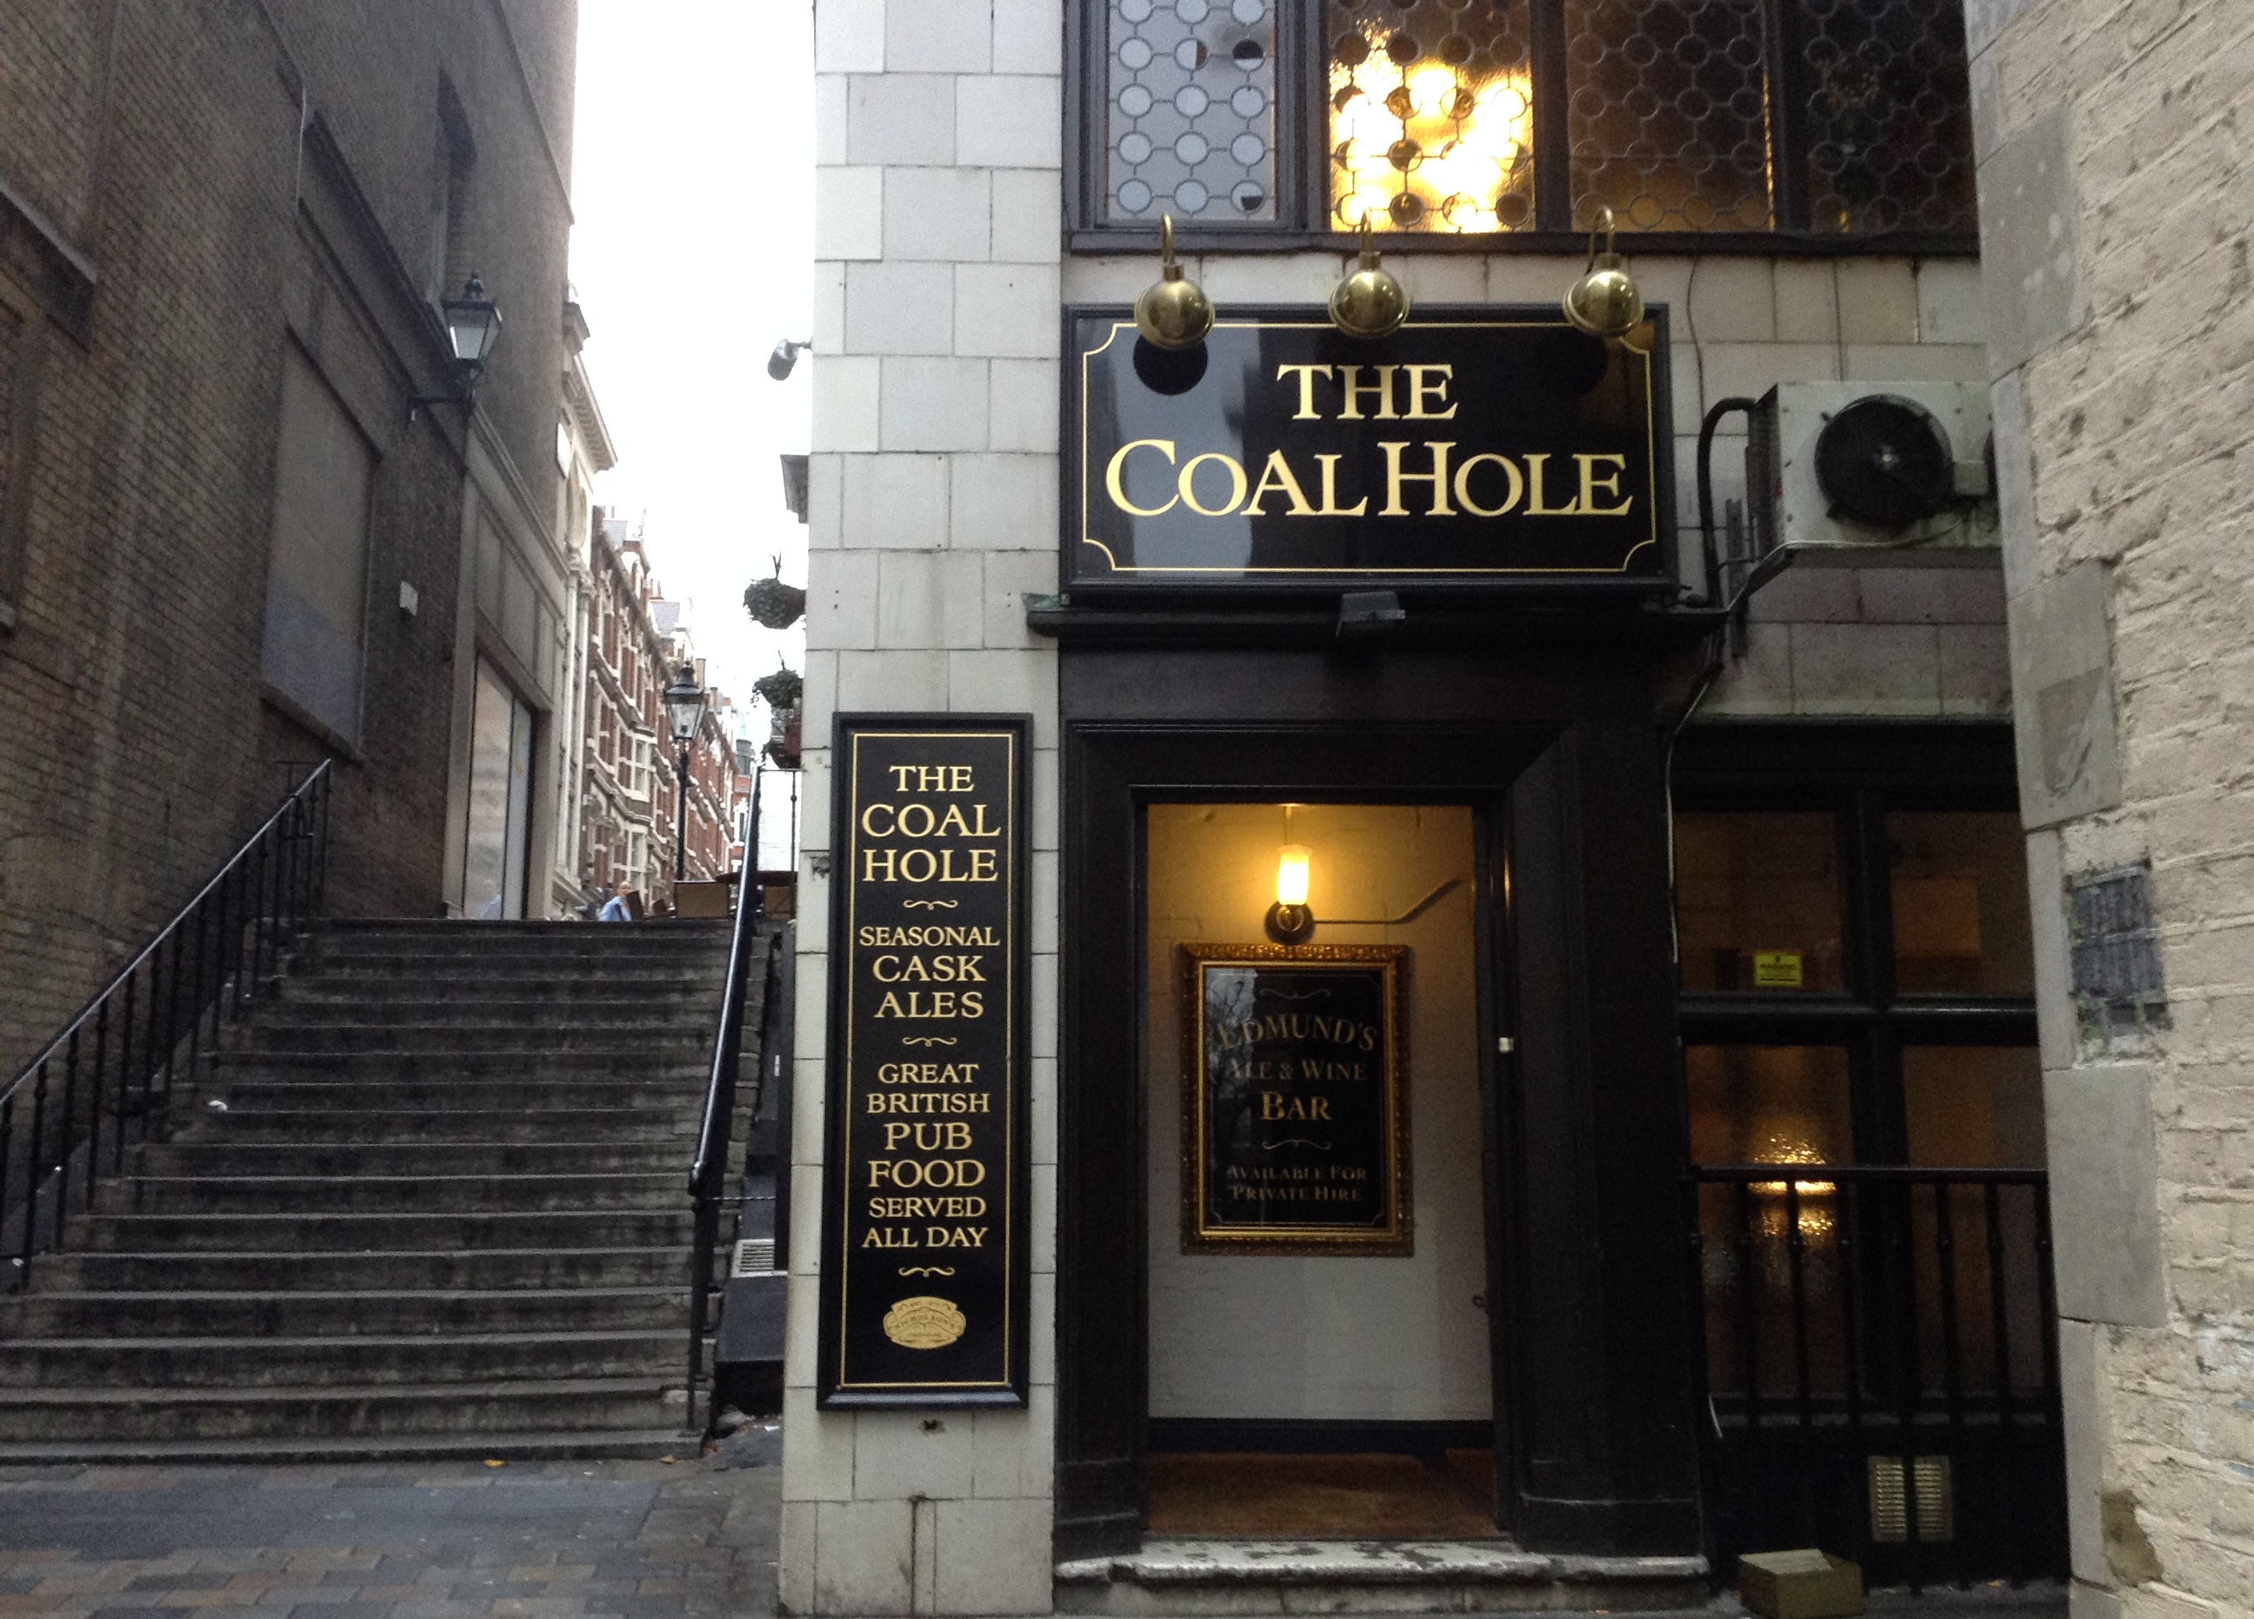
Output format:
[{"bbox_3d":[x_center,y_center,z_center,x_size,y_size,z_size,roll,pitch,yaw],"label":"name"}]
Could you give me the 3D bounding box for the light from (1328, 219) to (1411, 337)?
[{"bbox_3d":[0.765,-1.697,6.899,0.245,0.439,0.455,0,-9,0],"label":"light"}]

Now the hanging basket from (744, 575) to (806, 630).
[{"bbox_3d":[-2.597,-1.531,15.940,0.500,0.417,0.500,0,-9,0],"label":"hanging basket"}]

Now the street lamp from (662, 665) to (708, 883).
[{"bbox_3d":[-5.056,0.184,24.281,0.460,3.700,0.460,0,-9,0],"label":"street lamp"}]

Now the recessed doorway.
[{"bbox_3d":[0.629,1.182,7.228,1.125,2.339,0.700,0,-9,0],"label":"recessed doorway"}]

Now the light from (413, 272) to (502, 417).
[{"bbox_3d":[-5.358,-3.708,17.202,0.707,1.154,0.440,1,-9,-6],"label":"light"}]

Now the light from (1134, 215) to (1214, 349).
[{"bbox_3d":[0.148,-1.683,6.898,0.245,0.480,0.455,0,-9,0],"label":"light"}]

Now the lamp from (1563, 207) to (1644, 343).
[{"bbox_3d":[1.501,-1.714,6.899,0.245,0.475,0.455,0,-9,0],"label":"lamp"}]

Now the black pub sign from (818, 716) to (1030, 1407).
[{"bbox_3d":[-0.597,0.739,6.509,0.614,2.078,0.055,0,-9,0],"label":"black pub sign"}]

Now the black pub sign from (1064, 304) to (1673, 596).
[{"bbox_3d":[0.781,-1.161,6.969,1.966,0.960,0.090,0,-9,0],"label":"black pub sign"}]

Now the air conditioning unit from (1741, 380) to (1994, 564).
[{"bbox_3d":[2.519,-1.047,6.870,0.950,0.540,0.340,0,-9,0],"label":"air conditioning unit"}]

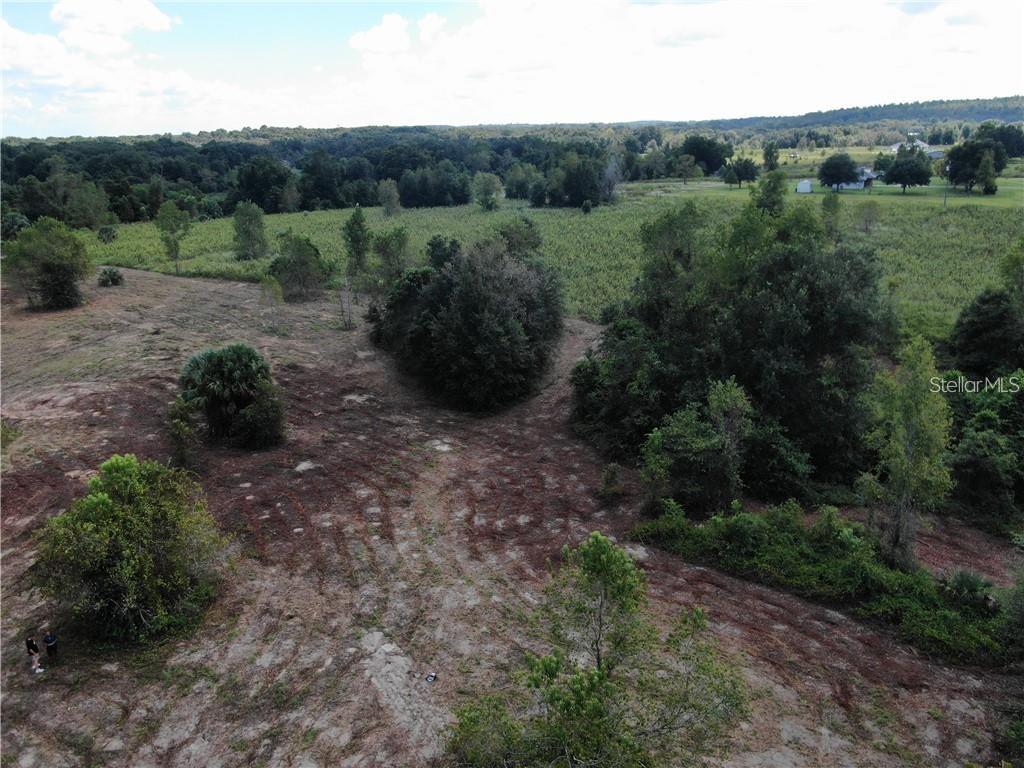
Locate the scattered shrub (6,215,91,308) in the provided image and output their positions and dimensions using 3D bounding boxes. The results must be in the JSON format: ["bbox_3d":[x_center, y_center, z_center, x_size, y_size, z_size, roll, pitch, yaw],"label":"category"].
[{"bbox_3d":[-53.027,-13.900,81.006,8.090,9.940,7.840,0,20,0],"label":"scattered shrub"}]

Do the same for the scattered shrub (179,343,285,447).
[{"bbox_3d":[-18.936,0.401,48.135,6.730,6.100,6.520,0,20,0],"label":"scattered shrub"}]

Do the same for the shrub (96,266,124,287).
[{"bbox_3d":[-52.687,-14.209,93.312,3.130,2.300,3.040,0,20,0],"label":"shrub"}]

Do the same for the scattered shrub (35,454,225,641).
[{"bbox_3d":[-15.837,6.517,29.772,7.070,6.830,6.860,0,20,0],"label":"scattered shrub"}]

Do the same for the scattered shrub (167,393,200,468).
[{"bbox_3d":[-20.067,2.888,43.371,1.800,4.590,1.800,0,20,0],"label":"scattered shrub"}]

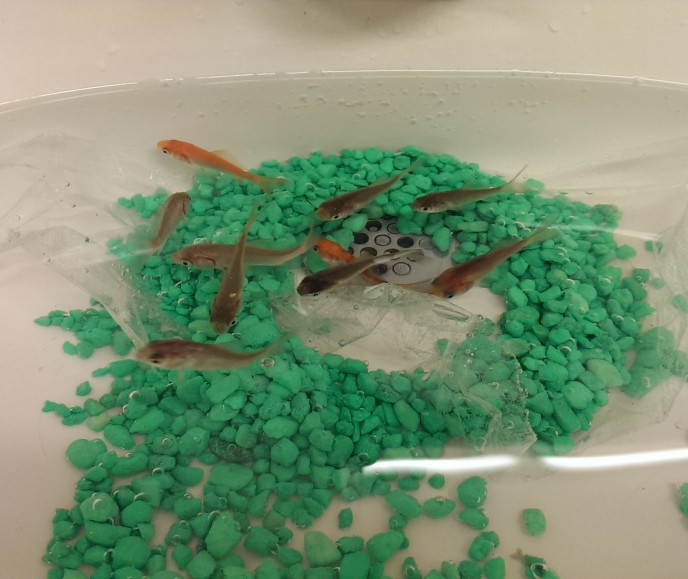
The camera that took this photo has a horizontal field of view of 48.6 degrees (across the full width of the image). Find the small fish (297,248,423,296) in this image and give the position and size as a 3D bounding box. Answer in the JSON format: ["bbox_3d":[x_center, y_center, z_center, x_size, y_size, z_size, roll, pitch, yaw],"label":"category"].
[{"bbox_3d":[0.007,-0.008,0.339,0.056,0.016,0.013,-18,55,-10],"label":"small fish"}]

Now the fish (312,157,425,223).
[{"bbox_3d":[0.014,-0.050,0.373,0.059,0.016,0.013,-29,58,-14],"label":"fish"}]

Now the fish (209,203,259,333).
[{"bbox_3d":[-0.048,-0.011,0.336,0.013,0.016,0.059,7,62,5],"label":"fish"}]

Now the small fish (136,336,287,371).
[{"bbox_3d":[-0.053,0.026,0.308,0.058,0.017,0.014,-5,53,-4],"label":"small fish"}]

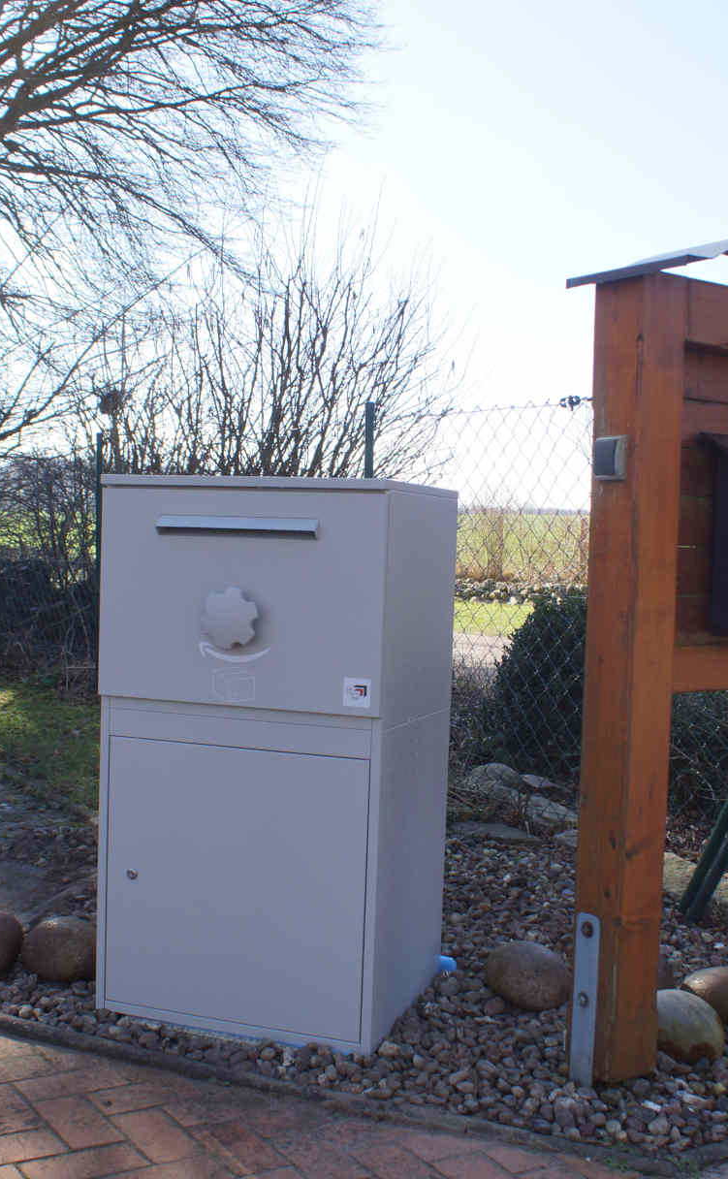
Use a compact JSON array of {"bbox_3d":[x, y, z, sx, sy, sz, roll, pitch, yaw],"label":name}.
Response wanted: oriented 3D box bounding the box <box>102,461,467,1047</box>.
[{"bbox_3d":[-0.185,0.337,2.946,0.635,1.141,0.515,3,3,20],"label":"box"}]

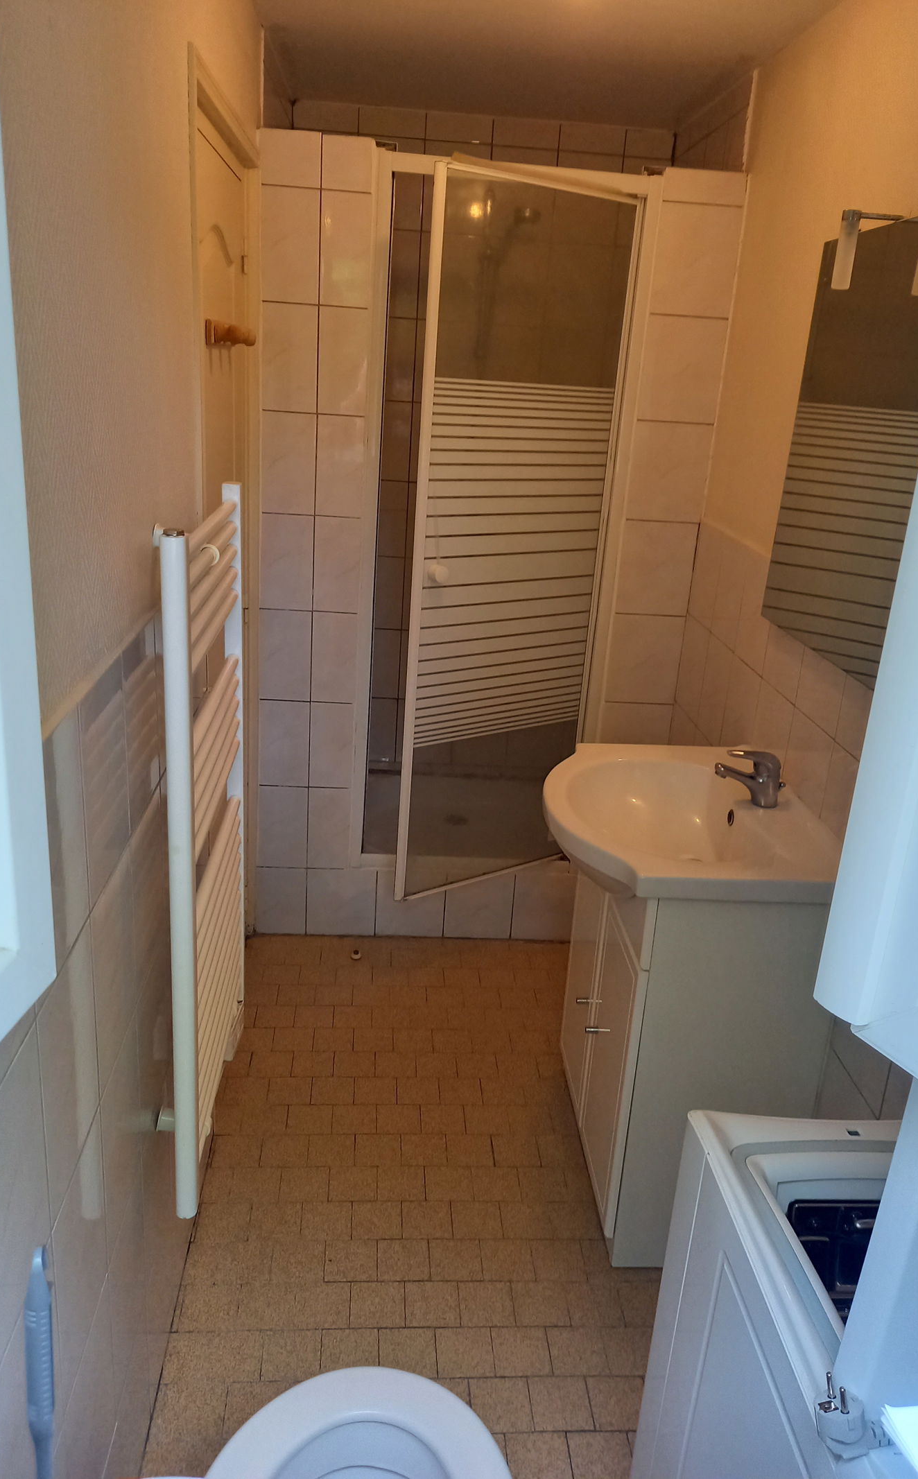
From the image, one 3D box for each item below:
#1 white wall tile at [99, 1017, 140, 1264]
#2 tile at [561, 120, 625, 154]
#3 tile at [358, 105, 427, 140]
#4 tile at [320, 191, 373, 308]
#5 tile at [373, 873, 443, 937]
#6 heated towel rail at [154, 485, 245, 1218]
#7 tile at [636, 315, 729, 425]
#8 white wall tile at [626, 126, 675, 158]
[{"bbox_3d":[-0.449,0.518,1.404,0.010,0.251,0.201,2,20,-5],"label":"white wall tile"},{"bbox_3d":[0.403,-1.809,3.222,0.200,0.072,0.010,2,19,-5],"label":"tile"},{"bbox_3d":[-0.199,-1.841,3.192,0.202,0.068,0.010,2,19,-5],"label":"tile"},{"bbox_3d":[-0.273,-1.167,2.553,0.116,0.250,0.010,2,19,-5],"label":"tile"},{"bbox_3d":[-0.141,0.485,3.135,0.200,0.206,0.010,2,19,-5],"label":"tile"},{"bbox_3d":[-0.387,0.129,1.594,0.088,0.945,0.570,2,19,-6],"label":"heated towel rail"},{"bbox_3d":[0.561,-0.927,2.680,0.198,0.251,0.010,2,19,-5],"label":"tile"},{"bbox_3d":[0.586,-1.827,3.283,0.151,0.074,0.010,2,20,-5],"label":"white wall tile"}]

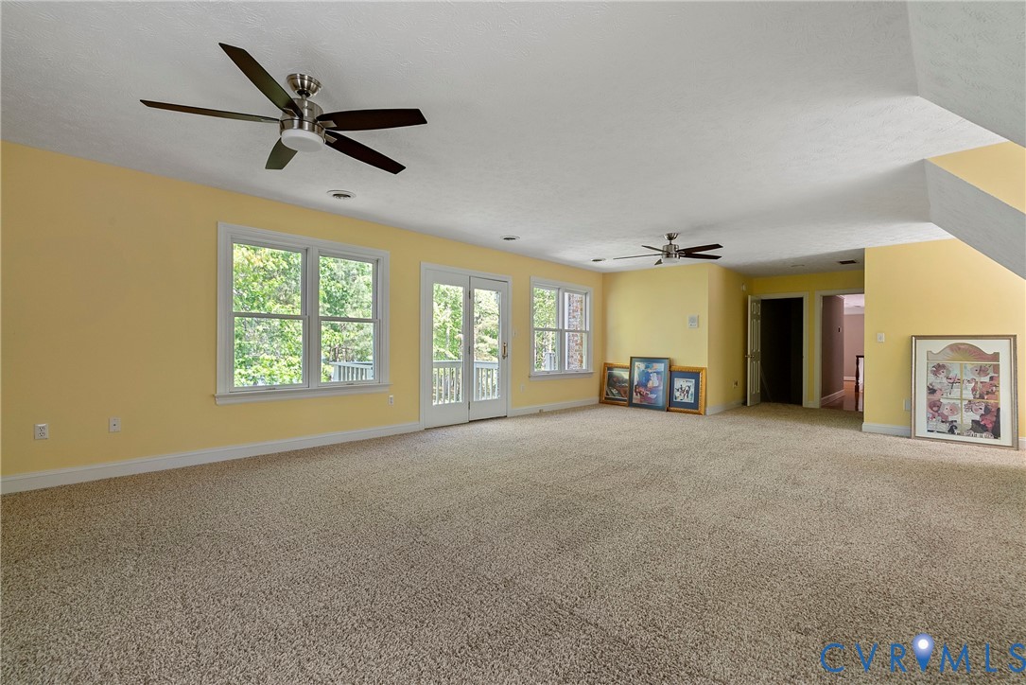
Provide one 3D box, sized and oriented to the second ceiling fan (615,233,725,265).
[{"bbox_3d":[1.933,-1.158,5.590,1.340,0.339,1.310,0,-1,41],"label":"second ceiling fan"}]

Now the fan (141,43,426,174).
[{"bbox_3d":[-1.106,-1.217,2.416,1.340,0.332,1.310,1,0,-3],"label":"fan"}]

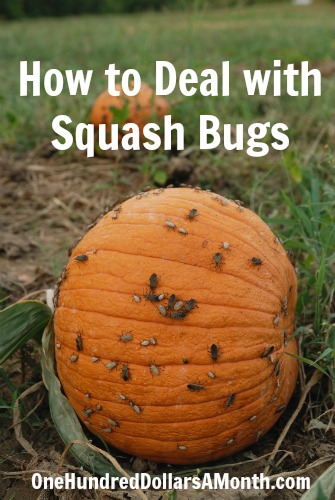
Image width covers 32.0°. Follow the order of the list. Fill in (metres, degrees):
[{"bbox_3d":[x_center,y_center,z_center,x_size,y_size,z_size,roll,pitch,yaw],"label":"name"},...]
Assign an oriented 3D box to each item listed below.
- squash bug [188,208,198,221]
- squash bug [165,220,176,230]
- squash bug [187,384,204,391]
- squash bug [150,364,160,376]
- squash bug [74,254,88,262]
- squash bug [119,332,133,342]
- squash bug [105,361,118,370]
[{"bbox_3d":[0.025,-0.035,0.576,0.007,0.005,0.017,18,43,9],"label":"squash bug"},{"bbox_3d":[0.004,-0.024,0.564,0.013,0.004,0.007,32,57,28],"label":"squash bug"},{"bbox_3d":[0.027,0.129,0.550,0.016,0.007,0.005,12,13,-16],"label":"squash bug"},{"bbox_3d":[-0.011,0.109,0.527,0.006,0.012,0.004,-27,4,12],"label":"squash bug"},{"bbox_3d":[-0.089,0.009,0.600,0.016,0.005,0.007,-7,59,36],"label":"squash bug"},{"bbox_3d":[-0.037,0.080,0.525,0.012,0.006,0.004,-18,-6,13],"label":"squash bug"},{"bbox_3d":[-0.051,0.105,0.531,0.013,0.006,0.004,-25,-3,22],"label":"squash bug"}]

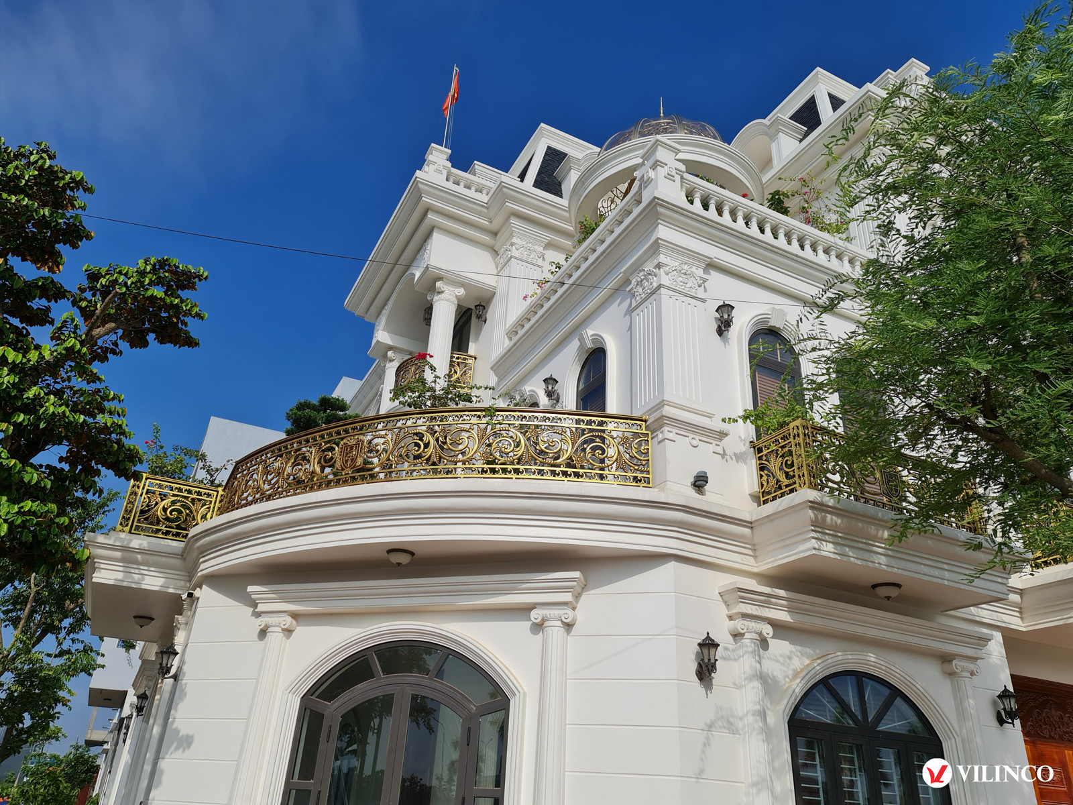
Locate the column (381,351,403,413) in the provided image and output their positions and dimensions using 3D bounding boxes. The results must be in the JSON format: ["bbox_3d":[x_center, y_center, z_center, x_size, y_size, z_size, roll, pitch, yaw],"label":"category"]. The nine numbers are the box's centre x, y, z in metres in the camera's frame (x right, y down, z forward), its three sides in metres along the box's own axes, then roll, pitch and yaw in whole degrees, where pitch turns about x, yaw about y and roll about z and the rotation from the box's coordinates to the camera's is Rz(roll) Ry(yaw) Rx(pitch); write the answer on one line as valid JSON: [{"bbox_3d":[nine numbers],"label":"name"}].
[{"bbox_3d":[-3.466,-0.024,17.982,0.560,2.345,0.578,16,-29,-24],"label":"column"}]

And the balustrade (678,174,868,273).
[{"bbox_3d":[3.669,-2.427,11.552,3.753,0.783,0.203,16,-30,-22],"label":"balustrade"}]

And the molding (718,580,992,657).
[{"bbox_3d":[3.904,2.624,9.138,4.118,0.300,0.288,16,-30,-22],"label":"molding"}]

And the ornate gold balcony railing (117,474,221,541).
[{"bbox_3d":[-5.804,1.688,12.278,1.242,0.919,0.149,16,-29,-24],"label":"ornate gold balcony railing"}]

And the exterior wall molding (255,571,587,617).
[{"bbox_3d":[-1.598,2.373,9.480,4.541,0.333,0.420,-7,-28,19],"label":"exterior wall molding"}]

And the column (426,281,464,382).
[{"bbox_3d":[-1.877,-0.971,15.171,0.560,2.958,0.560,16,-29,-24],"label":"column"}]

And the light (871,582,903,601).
[{"bbox_3d":[3.946,2.134,8.704,0.340,0.189,0.340,16,-30,-22],"label":"light"}]

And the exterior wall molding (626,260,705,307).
[{"bbox_3d":[1.787,-1.466,10.630,0.823,0.455,0.796,16,-29,-24],"label":"exterior wall molding"}]

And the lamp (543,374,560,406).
[{"bbox_3d":[0.238,-0.229,12.069,0.277,0.473,0.232,16,-30,-22],"label":"lamp"}]

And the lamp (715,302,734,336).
[{"bbox_3d":[2.542,-1.147,10.477,0.236,0.499,0.306,16,-29,-24],"label":"lamp"}]

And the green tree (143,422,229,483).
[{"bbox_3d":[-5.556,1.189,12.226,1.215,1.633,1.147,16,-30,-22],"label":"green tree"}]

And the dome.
[{"bbox_3d":[2.659,-4.860,16.488,3.281,1.706,3.281,16,-29,-24],"label":"dome"}]

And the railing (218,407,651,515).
[{"bbox_3d":[-1.522,0.651,9.082,5.697,0.864,0.743,-6,-29,18],"label":"railing"}]

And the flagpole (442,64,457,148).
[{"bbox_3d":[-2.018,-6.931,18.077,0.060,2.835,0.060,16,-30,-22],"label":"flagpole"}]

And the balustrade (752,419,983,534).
[{"bbox_3d":[4.317,1.128,10.106,3.098,0.927,0.901,16,-29,-24],"label":"balustrade"}]

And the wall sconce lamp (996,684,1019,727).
[{"bbox_3d":[5.920,3.796,9.699,0.232,0.479,0.290,16,-30,-22],"label":"wall sconce lamp"}]

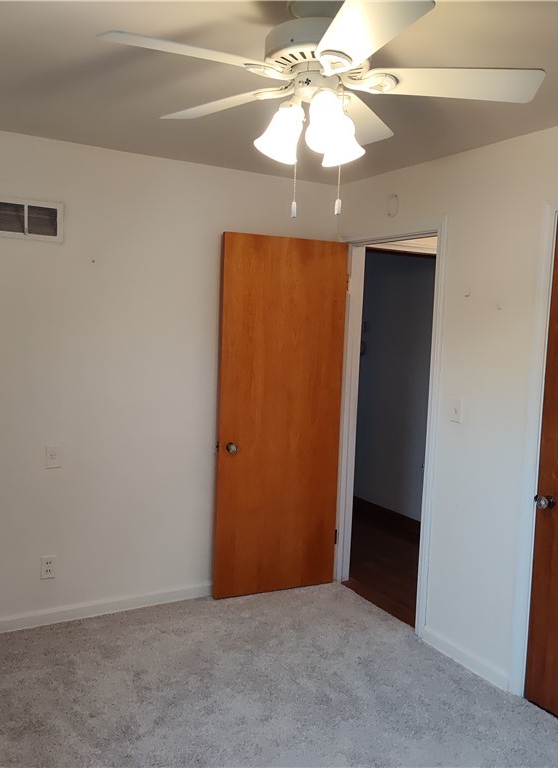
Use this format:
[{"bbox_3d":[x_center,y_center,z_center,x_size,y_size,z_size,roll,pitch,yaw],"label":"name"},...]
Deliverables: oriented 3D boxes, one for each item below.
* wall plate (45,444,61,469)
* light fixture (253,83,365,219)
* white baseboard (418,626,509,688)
[{"bbox_3d":[-1.106,0.357,3.346,0.070,0.116,0.009,-1,6,-30],"label":"wall plate"},{"bbox_3d":[0.109,-0.608,1.801,0.292,0.335,0.276,-1,6,-30],"label":"light fixture"},{"bbox_3d":[0.874,1.288,3.211,0.015,0.082,0.540,-1,6,-30],"label":"white baseboard"}]

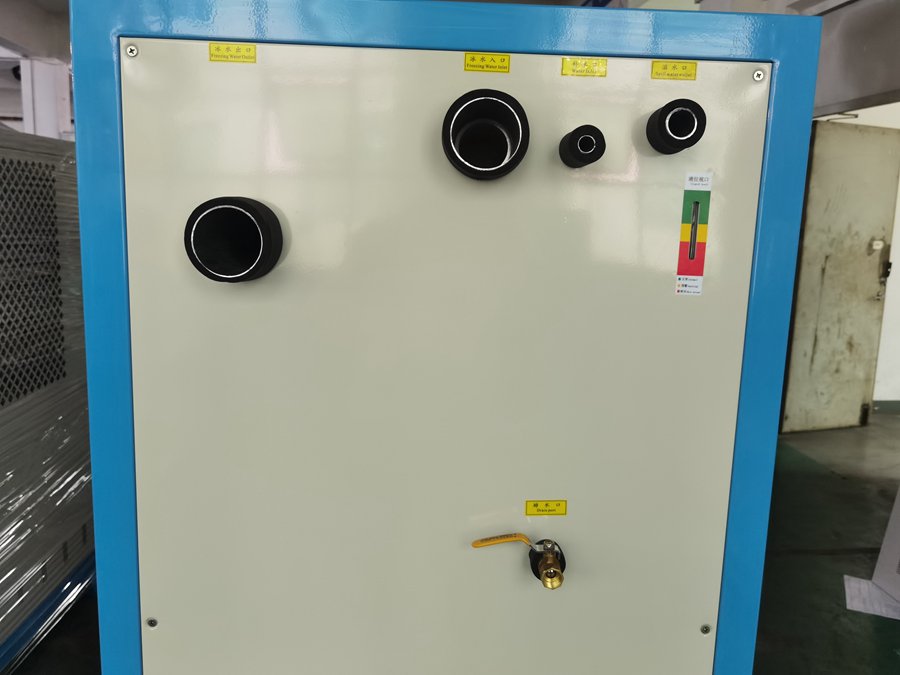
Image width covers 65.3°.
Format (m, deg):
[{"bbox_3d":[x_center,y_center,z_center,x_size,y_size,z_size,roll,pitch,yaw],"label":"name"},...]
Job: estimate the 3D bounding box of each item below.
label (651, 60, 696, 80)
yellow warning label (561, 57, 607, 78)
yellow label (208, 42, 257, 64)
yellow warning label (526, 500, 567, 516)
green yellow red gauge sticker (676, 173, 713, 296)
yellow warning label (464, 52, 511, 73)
[{"bbox_3d":[0.260,-0.309,0.813,0.052,0.020,0.002,2,9,-2],"label":"label"},{"bbox_3d":[0.155,-0.311,0.810,0.053,0.020,0.002,2,9,-2],"label":"yellow warning label"},{"bbox_3d":[-0.246,-0.322,0.796,0.053,0.020,0.002,2,9,-2],"label":"yellow label"},{"bbox_3d":[0.123,0.217,0.890,0.052,0.020,0.002,0,9,-2],"label":"yellow warning label"},{"bbox_3d":[0.293,-0.123,0.843,0.031,0.144,0.002,2,9,-2],"label":"green yellow red gauge sticker"},{"bbox_3d":[0.043,-0.315,0.806,0.052,0.019,0.002,2,9,-2],"label":"yellow warning label"}]

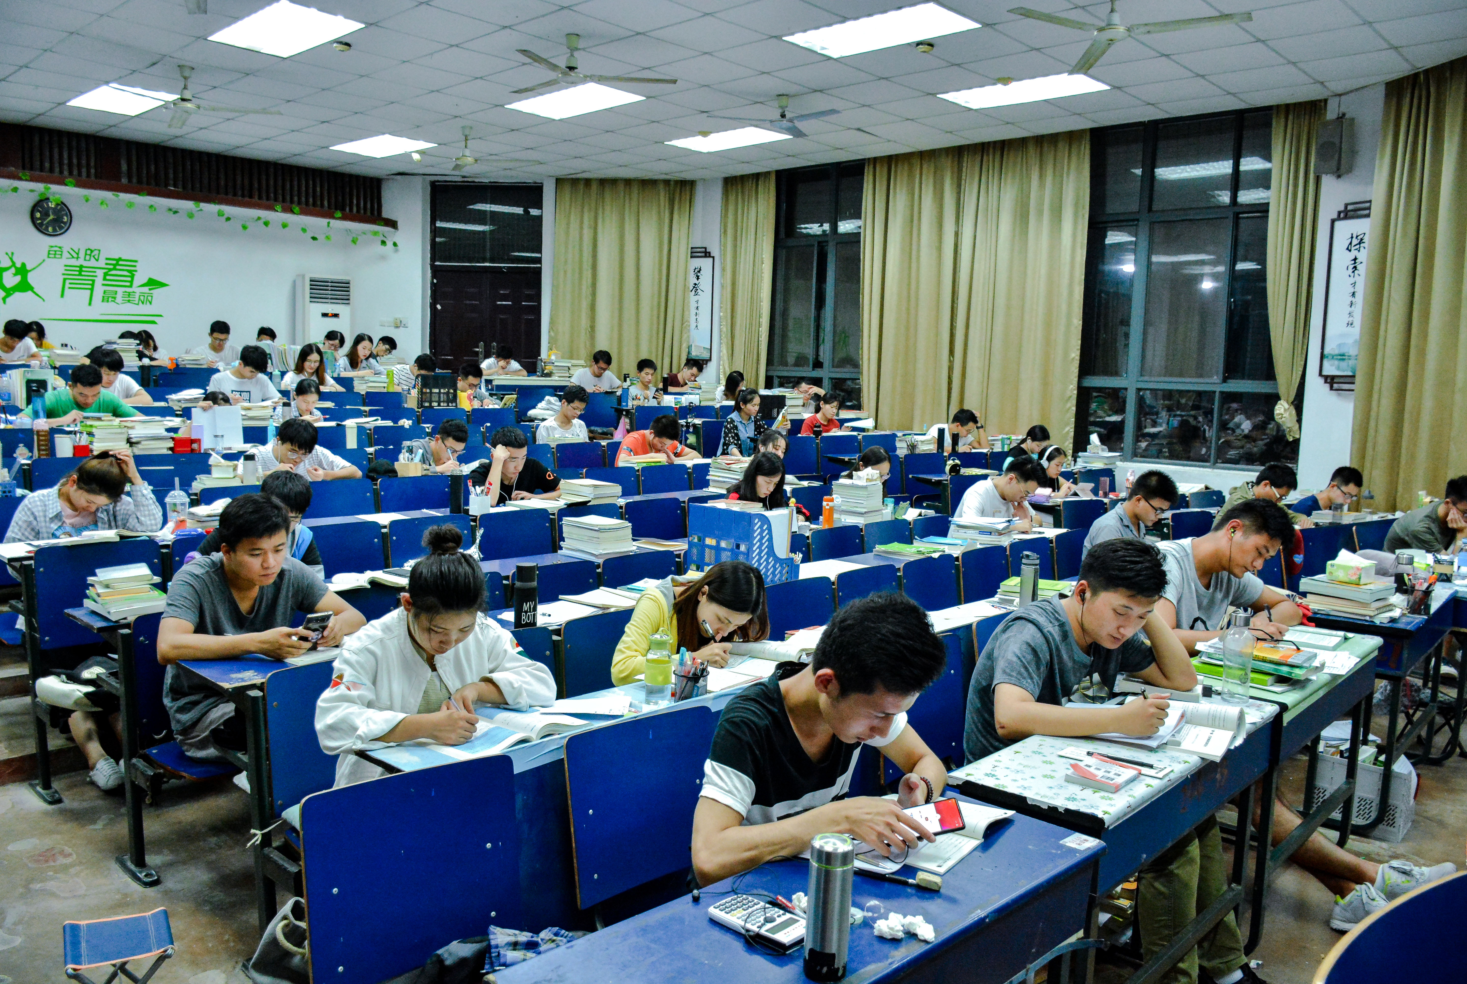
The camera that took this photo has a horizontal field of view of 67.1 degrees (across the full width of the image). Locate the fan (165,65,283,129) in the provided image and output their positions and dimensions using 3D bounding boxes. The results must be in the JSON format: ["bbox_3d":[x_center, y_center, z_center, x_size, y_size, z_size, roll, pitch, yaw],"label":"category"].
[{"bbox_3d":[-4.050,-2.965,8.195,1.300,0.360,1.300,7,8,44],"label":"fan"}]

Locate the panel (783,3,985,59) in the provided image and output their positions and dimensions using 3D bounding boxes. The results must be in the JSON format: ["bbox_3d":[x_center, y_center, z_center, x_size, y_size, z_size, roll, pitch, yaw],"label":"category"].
[{"bbox_3d":[0.913,-2.897,6.902,1.190,0.090,0.600,7,8,43],"label":"panel"}]

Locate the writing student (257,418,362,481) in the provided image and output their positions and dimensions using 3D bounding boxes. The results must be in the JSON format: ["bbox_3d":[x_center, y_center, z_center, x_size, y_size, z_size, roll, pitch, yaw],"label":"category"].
[{"bbox_3d":[-2.439,0.087,6.336,0.700,1.000,0.580,7,8,44],"label":"writing student"}]

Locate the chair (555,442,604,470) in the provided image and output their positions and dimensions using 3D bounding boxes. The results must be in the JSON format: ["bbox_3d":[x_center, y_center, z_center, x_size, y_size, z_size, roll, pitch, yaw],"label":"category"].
[{"bbox_3d":[-0.926,0.080,7.463,0.450,0.790,0.430,7,8,43],"label":"chair"}]

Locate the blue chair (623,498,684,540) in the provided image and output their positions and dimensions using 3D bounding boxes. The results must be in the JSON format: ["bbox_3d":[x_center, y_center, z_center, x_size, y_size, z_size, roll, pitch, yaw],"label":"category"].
[{"bbox_3d":[-0.342,0.459,6.432,0.420,0.790,0.470,7,8,43],"label":"blue chair"}]

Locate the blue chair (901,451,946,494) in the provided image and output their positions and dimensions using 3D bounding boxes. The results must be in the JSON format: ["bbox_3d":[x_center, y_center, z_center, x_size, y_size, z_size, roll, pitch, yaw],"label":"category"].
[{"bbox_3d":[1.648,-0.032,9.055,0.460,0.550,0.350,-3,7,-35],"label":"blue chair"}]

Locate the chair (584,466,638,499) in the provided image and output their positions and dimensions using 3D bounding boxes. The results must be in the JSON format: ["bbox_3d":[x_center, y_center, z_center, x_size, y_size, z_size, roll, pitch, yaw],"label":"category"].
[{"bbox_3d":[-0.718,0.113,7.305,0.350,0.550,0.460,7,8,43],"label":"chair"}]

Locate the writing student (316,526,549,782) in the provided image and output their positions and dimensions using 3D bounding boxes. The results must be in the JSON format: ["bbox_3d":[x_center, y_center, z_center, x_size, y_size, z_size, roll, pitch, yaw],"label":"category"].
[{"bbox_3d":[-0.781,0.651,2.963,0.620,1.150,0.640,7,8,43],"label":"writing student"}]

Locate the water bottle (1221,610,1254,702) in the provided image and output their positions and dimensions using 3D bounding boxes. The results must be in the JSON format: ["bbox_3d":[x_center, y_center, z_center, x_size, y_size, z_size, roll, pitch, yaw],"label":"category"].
[{"bbox_3d":[1.288,0.417,2.823,0.070,0.235,0.070,7,9,43],"label":"water bottle"}]

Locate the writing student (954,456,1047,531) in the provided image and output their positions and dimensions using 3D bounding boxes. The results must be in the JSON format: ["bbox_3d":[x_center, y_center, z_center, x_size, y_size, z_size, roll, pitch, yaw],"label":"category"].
[{"bbox_3d":[1.484,0.395,6.205,0.700,1.200,0.520,7,9,43],"label":"writing student"}]

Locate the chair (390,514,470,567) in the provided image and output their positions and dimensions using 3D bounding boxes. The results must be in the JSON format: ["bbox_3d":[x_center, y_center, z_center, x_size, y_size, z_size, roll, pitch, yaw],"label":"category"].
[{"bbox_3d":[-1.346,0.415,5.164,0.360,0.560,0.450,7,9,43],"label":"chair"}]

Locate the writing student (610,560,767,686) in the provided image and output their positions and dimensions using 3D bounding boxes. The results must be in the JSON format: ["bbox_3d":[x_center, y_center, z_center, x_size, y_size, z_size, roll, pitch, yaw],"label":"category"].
[{"bbox_3d":[-0.139,0.703,3.629,0.620,1.000,0.620,7,8,43],"label":"writing student"}]

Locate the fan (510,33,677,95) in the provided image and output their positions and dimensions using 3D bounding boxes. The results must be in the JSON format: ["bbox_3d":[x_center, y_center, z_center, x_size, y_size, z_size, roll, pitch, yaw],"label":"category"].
[{"bbox_3d":[-0.981,-2.780,7.094,1.230,0.320,1.150,1,6,-3],"label":"fan"}]

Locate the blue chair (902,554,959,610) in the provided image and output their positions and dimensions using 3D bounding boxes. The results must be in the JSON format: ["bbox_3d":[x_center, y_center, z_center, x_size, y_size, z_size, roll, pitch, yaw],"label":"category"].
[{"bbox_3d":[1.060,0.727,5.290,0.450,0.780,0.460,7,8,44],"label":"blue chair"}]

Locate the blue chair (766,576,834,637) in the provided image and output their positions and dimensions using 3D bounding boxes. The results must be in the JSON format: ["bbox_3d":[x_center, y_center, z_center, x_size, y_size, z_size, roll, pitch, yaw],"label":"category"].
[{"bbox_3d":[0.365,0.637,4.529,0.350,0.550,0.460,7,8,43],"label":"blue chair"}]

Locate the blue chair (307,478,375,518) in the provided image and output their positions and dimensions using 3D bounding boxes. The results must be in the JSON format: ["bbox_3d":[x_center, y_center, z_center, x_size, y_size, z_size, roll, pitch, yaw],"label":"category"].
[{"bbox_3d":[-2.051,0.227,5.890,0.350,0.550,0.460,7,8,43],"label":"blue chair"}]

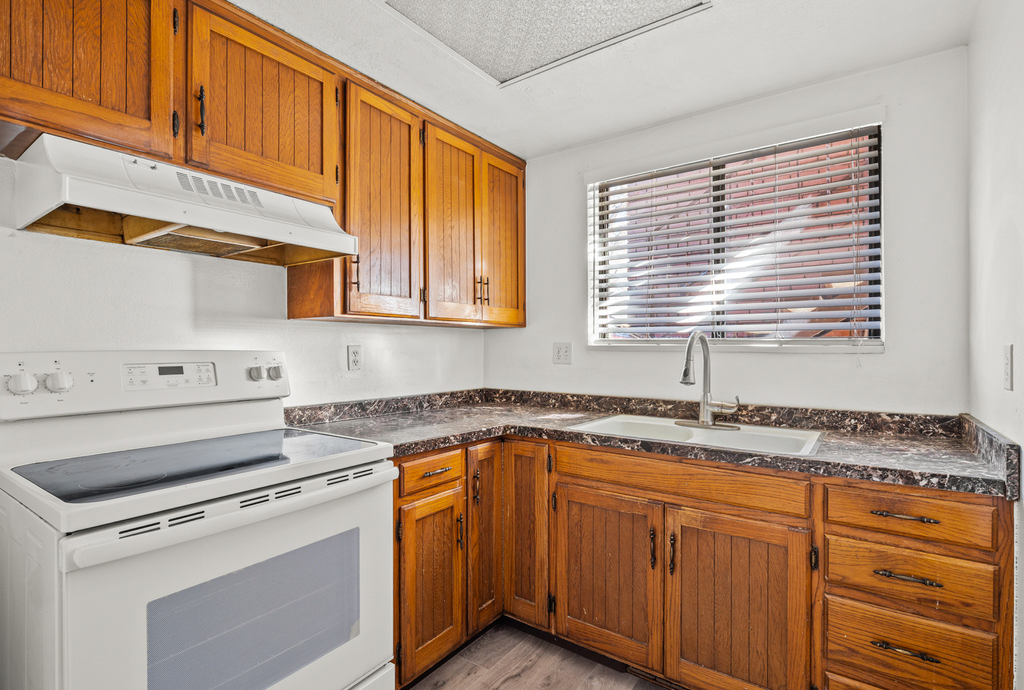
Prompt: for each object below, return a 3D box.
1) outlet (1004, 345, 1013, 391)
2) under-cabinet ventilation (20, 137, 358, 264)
[{"bbox_3d":[1.236,0.055,1.180,0.010,0.114,0.070,0,-1,36],"label":"outlet"},{"bbox_3d":[-0.937,-0.405,1.463,0.465,0.187,0.752,0,-1,37],"label":"under-cabinet ventilation"}]

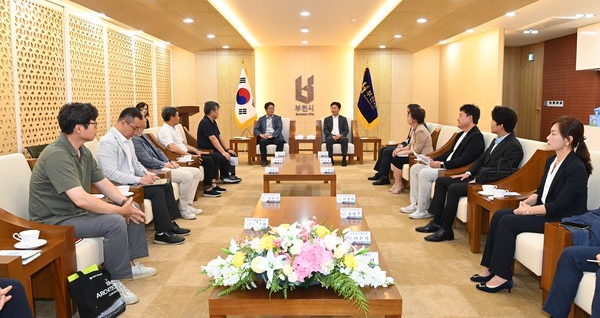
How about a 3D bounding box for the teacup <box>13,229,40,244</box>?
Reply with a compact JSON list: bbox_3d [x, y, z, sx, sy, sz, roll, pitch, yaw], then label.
[{"bbox_3d":[-1.450,0.414,2.122,0.120,0.060,0.095,1,9,9],"label":"teacup"}]

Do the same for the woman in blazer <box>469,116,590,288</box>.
[{"bbox_3d":[1.661,0.314,2.833,0.820,1.220,0.480,0,8,0],"label":"woman in blazer"}]

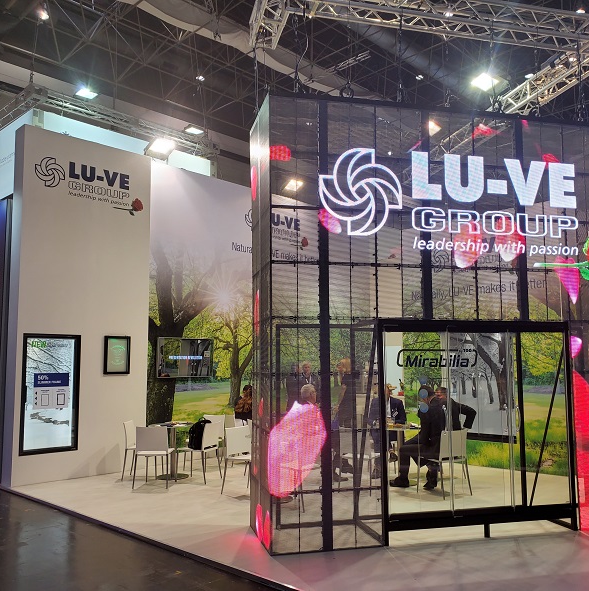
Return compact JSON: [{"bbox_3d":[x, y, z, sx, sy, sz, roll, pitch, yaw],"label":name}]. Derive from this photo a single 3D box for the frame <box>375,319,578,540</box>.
[{"bbox_3d":[1.743,1.259,5.730,1.947,2.004,0.300,1,-6,-13],"label":"frame"}]

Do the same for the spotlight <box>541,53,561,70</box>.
[{"bbox_3d":[3.242,-2.963,7.500,0.160,0.130,0.270,1,-6,-15],"label":"spotlight"}]

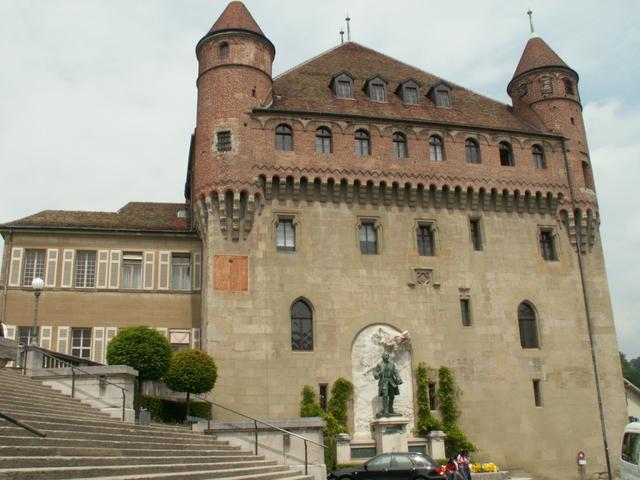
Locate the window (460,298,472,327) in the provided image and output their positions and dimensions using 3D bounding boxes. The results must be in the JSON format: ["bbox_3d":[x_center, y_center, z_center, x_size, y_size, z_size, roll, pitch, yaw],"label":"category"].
[{"bbox_3d":[7.704,3.849,34.391,0.563,1.486,0.200,2,-16,-14],"label":"window"}]

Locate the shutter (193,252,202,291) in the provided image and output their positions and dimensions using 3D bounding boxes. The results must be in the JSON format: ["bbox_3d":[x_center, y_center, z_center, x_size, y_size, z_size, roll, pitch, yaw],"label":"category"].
[{"bbox_3d":[-6.223,1.589,32.808,0.474,1.972,0.060,2,-16,-13],"label":"shutter"}]

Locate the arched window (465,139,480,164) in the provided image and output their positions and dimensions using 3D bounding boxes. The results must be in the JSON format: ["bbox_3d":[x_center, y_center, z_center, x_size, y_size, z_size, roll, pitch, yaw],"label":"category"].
[{"bbox_3d":[8.364,-4.842,35.556,0.948,1.562,0.300,2,-16,-15],"label":"arched window"}]

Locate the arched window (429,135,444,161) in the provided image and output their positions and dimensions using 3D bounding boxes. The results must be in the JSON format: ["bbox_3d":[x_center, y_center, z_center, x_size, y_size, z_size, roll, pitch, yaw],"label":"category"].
[{"bbox_3d":[6.004,-4.720,33.413,0.807,1.498,0.250,2,-19,-13],"label":"arched window"}]

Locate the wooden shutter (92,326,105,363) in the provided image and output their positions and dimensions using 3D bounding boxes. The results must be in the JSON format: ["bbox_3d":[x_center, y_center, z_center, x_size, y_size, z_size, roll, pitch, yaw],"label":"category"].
[{"bbox_3d":[-10.952,5.335,32.027,0.550,2.050,0.060,2,-19,-12],"label":"wooden shutter"}]

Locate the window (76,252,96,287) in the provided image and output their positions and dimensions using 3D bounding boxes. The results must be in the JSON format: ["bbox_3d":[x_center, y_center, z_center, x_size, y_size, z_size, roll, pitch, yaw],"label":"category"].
[{"bbox_3d":[-12.298,1.536,34.002,0.995,2.072,0.150,2,-16,-14],"label":"window"}]

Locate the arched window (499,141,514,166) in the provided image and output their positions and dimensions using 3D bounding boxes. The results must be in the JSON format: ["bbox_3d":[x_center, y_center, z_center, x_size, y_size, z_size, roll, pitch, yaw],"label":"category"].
[{"bbox_3d":[10.782,-4.999,37.358,0.940,1.634,0.250,2,-16,-16],"label":"arched window"}]

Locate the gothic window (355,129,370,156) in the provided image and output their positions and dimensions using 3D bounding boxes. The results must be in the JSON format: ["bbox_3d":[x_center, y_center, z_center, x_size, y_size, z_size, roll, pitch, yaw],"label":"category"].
[{"bbox_3d":[2.257,-5.211,34.822,0.888,1.636,0.250,2,-16,-14],"label":"gothic window"}]

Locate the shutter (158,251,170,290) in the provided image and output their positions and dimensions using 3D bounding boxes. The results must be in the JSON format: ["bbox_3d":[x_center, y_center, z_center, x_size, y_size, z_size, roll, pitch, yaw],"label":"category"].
[{"bbox_3d":[-8.173,1.571,33.948,0.550,2.110,0.060,2,-19,-12],"label":"shutter"}]

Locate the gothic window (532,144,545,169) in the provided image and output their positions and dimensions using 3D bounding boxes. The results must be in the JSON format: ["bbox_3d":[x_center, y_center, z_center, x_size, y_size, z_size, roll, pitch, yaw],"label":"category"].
[{"bbox_3d":[11.714,-4.430,34.710,0.740,1.454,0.250,2,-19,-13],"label":"gothic window"}]

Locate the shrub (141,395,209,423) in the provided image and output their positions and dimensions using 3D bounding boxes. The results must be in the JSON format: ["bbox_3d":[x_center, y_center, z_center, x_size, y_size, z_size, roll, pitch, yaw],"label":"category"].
[{"bbox_3d":[-5.493,6.463,24.600,2.650,1.100,1.200,2,-19,-13],"label":"shrub"}]

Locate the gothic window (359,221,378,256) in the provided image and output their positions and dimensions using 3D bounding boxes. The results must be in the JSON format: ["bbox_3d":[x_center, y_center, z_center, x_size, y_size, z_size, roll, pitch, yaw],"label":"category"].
[{"bbox_3d":[2.581,-0.152,34.230,1.021,1.901,0.300,2,-16,-16],"label":"gothic window"}]

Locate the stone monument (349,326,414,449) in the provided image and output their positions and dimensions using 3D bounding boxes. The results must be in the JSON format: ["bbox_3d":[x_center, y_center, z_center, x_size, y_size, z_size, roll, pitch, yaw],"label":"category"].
[{"bbox_3d":[3.253,7.677,31.378,3.315,7.552,1.600,2,-16,-16],"label":"stone monument"}]

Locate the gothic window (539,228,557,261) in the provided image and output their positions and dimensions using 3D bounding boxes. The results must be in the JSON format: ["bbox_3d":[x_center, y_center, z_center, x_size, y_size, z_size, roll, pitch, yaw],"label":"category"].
[{"bbox_3d":[12.617,0.325,35.893,1.083,1.729,0.300,2,-16,-15],"label":"gothic window"}]

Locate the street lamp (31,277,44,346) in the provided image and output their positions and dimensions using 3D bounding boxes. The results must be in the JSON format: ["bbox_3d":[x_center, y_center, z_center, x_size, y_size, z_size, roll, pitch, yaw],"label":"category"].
[{"bbox_3d":[-9.502,2.410,21.729,0.410,2.319,0.410,-2,-15,0],"label":"street lamp"}]

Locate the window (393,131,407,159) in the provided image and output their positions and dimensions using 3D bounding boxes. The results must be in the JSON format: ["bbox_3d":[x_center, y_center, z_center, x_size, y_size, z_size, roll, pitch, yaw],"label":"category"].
[{"bbox_3d":[4.226,-4.993,34.436,0.830,1.519,0.300,2,-16,-15],"label":"window"}]

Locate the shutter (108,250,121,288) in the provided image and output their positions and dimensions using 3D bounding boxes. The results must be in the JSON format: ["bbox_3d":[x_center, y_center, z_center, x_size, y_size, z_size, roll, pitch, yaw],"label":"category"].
[{"bbox_3d":[-10.591,1.512,33.433,0.550,2.066,0.060,2,-19,-12],"label":"shutter"}]

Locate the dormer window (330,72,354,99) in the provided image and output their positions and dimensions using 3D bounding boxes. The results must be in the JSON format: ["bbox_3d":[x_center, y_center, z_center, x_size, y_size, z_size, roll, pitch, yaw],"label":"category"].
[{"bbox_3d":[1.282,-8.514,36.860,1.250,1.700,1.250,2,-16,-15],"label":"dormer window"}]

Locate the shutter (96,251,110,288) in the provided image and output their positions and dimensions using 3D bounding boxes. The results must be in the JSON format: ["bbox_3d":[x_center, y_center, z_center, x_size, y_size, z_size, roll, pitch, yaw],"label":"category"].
[{"bbox_3d":[-11.434,1.551,34.113,0.525,2.038,0.060,2,-16,-14],"label":"shutter"}]

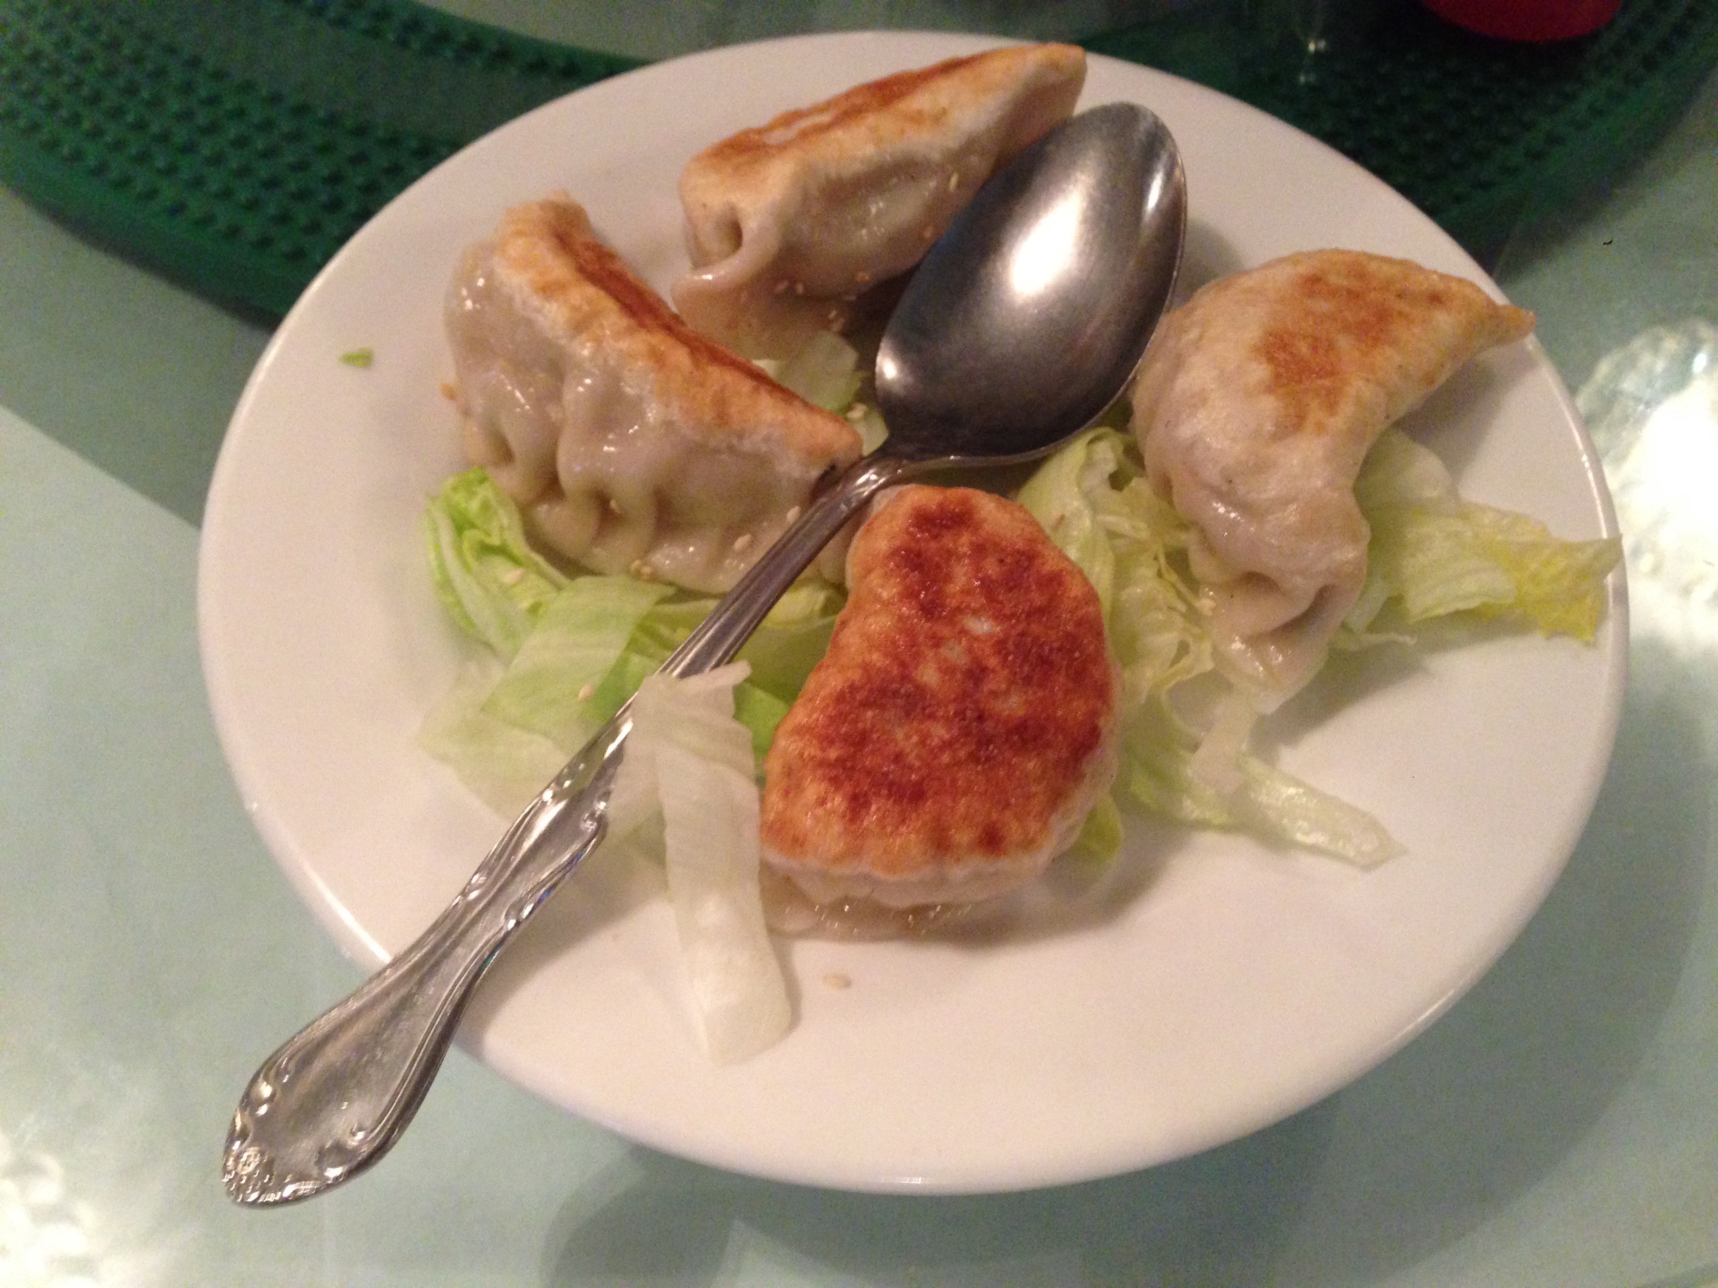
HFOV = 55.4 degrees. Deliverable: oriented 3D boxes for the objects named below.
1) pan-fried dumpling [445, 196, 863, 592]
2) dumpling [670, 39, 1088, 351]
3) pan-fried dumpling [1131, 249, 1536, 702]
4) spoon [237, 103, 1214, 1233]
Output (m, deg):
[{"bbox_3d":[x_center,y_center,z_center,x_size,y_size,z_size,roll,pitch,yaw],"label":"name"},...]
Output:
[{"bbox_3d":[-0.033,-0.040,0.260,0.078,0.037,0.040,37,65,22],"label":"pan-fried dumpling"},{"bbox_3d":[0.005,-0.078,0.281,0.082,0.034,0.032,-29,62,-16],"label":"dumpling"},{"bbox_3d":[0.072,-0.032,0.252,0.045,0.033,0.083,33,64,20],"label":"pan-fried dumpling"},{"bbox_3d":[-0.015,-0.006,0.225,0.043,0.024,0.198,34,75,20],"label":"spoon"}]

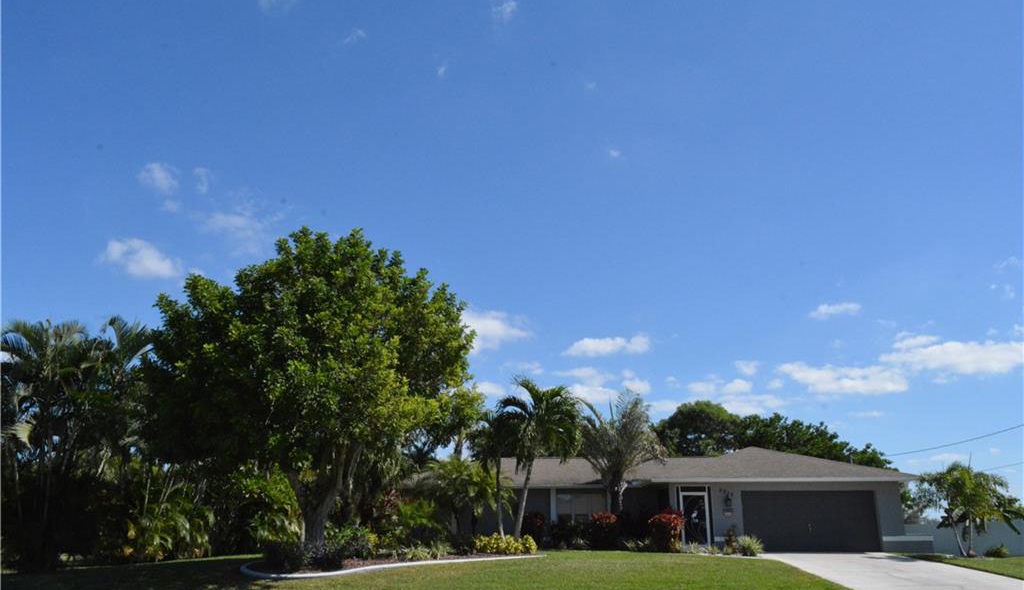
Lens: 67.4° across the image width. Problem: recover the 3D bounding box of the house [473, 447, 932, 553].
[{"bbox_3d":[5.550,8.978,34.042,18.900,4.150,13.300,0,-16,1],"label":"house"}]

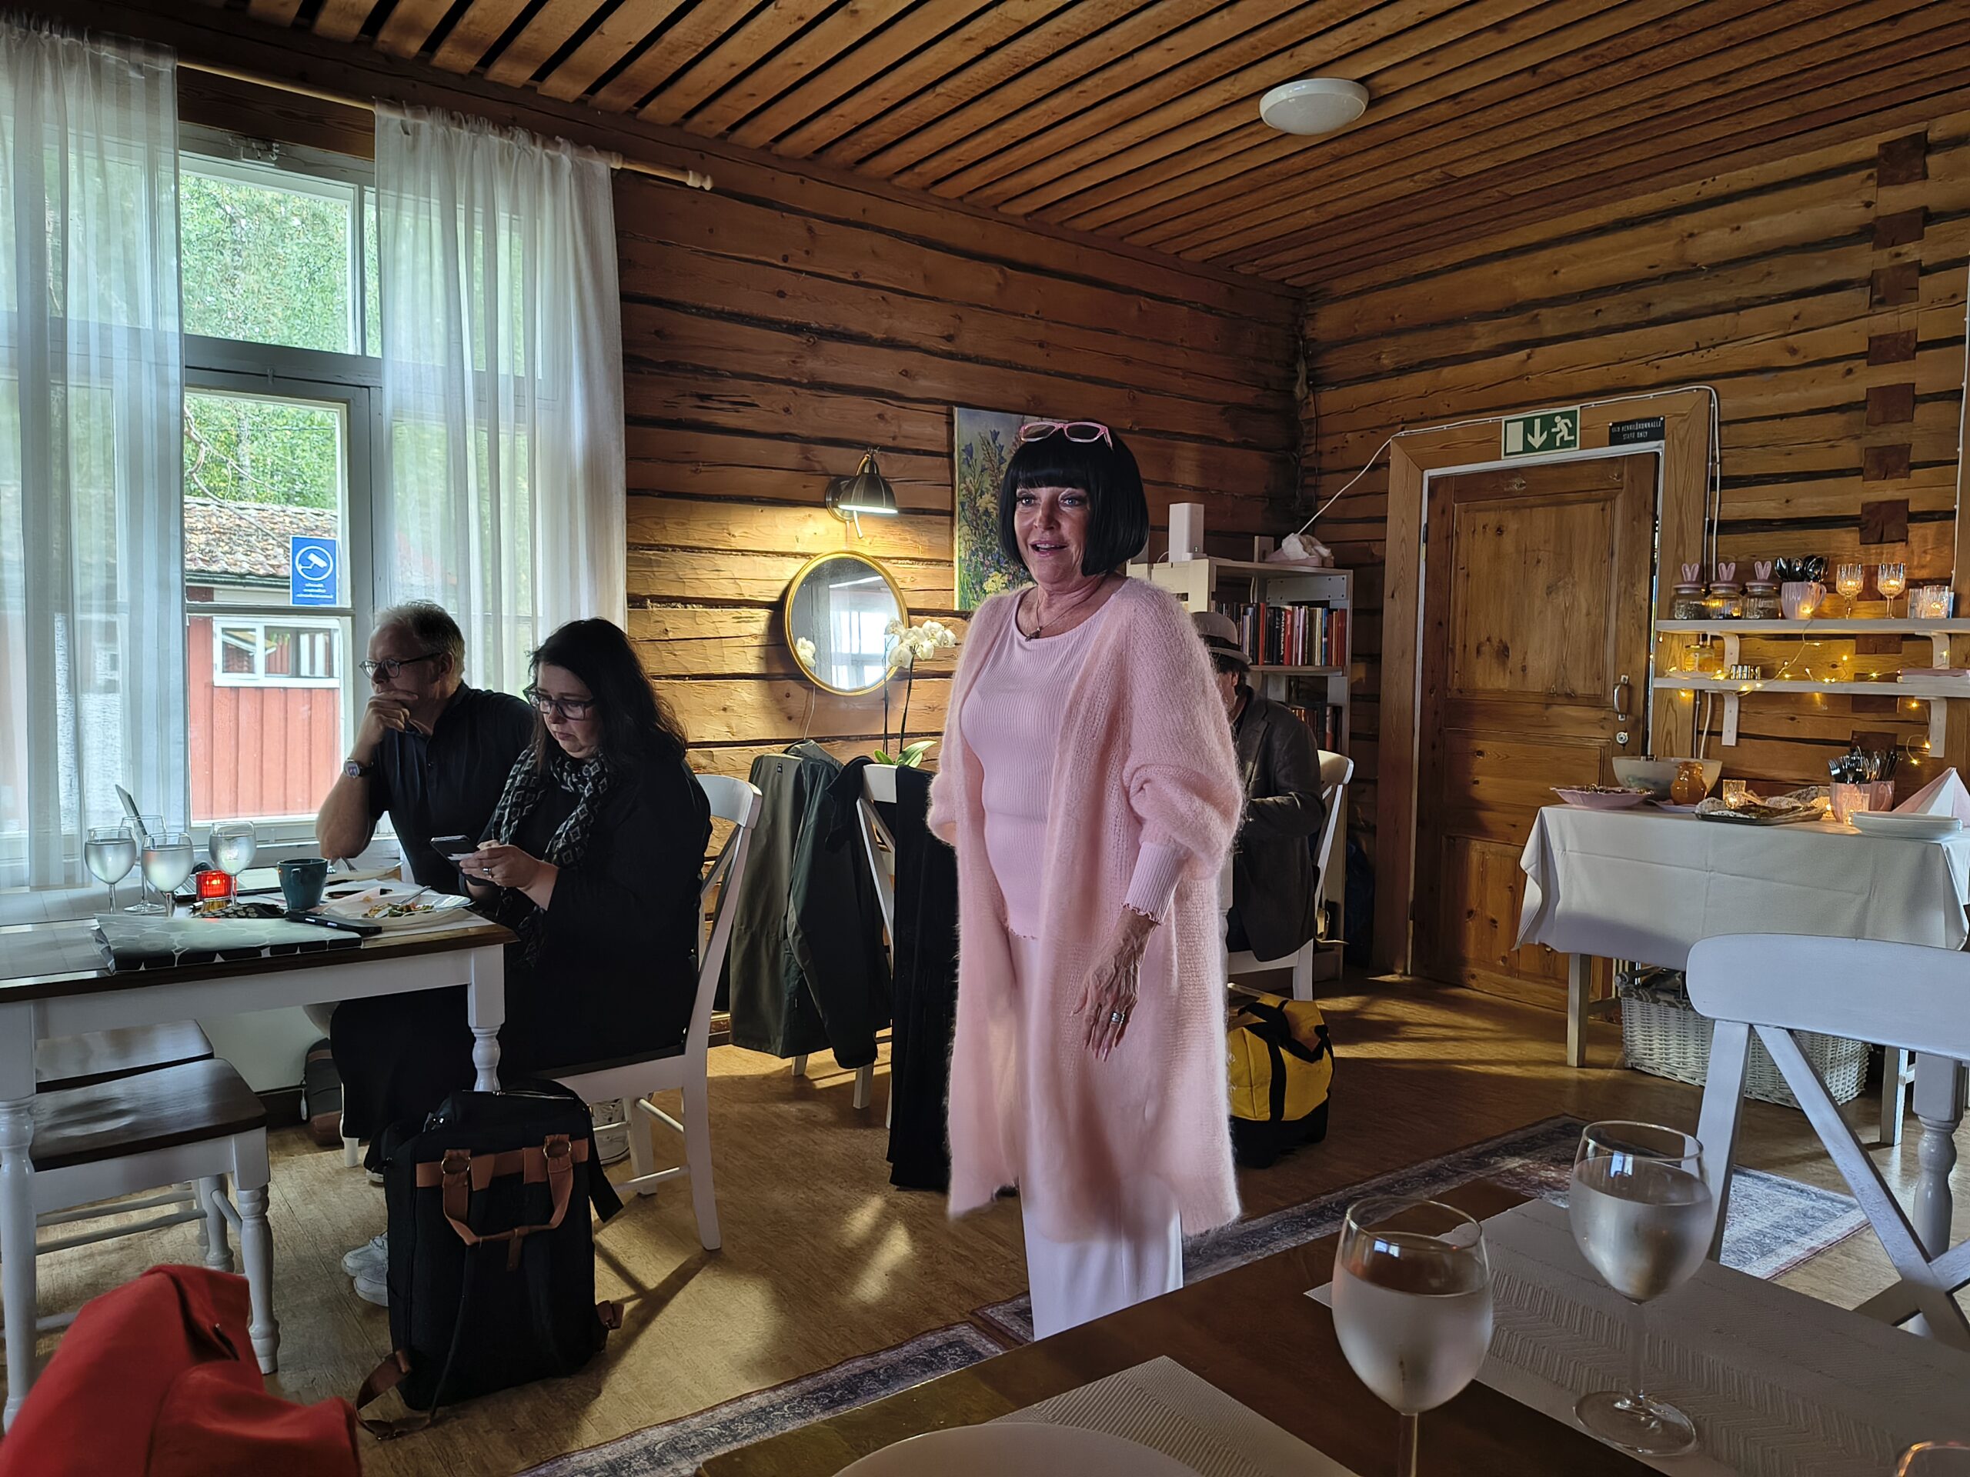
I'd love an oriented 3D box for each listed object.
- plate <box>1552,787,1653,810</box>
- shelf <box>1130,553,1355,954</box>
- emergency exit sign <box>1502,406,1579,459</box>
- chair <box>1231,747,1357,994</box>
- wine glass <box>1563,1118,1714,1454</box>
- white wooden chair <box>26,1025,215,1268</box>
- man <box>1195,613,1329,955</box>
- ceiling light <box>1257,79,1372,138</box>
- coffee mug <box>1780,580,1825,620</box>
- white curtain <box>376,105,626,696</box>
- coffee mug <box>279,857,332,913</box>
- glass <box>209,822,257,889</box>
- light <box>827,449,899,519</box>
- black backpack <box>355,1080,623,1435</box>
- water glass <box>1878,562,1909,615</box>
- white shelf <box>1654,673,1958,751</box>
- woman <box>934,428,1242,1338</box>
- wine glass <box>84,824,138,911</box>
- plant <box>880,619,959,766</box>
[{"bbox_3d":[1.932,0.188,4.130,0.290,0.075,0.290,0,4,0],"label":"plate"},{"bbox_3d":[1.014,0.150,5.134,0.803,1.645,0.384,-3,5,-37],"label":"shelf"},{"bbox_3d":[2.030,-1.117,4.793,0.015,0.150,0.300,-2,4,-38],"label":"emergency exit sign"},{"bbox_3d":[0.756,0.537,3.968,0.520,0.970,0.440,-1,4,-28],"label":"chair"},{"bbox_3d":[0.415,0.346,0.832,0.082,0.184,0.082,3,4,27],"label":"wine glass"},{"bbox_3d":[-1.846,0.579,2.564,0.520,0.970,0.440,-2,5,-41],"label":"white wooden chair"},{"bbox_3d":[0.564,0.341,3.881,0.820,1.435,0.520,-3,5,-37],"label":"man"},{"bbox_3d":[0.931,-1.760,3.698,0.300,0.078,0.300,0,4,0],"label":"ceiling light"},{"bbox_3d":[2.530,-0.426,4.045,0.125,0.120,0.100,3,4,32],"label":"coffee mug"},{"bbox_3d":[-1.284,-0.458,3.570,0.650,2.286,0.120,-2,5,-37],"label":"white curtain"},{"bbox_3d":[-1.415,0.304,2.717,0.095,0.103,0.120,-2,4,-28],"label":"coffee mug"},{"bbox_3d":[-1.511,0.253,2.630,0.082,0.184,0.082,-1,4,-30],"label":"glass"},{"bbox_3d":[-0.394,-0.818,4.217,0.190,0.220,0.240,-3,5,-37],"label":"light"},{"bbox_3d":[-0.912,0.914,2.413,0.335,0.480,0.240,-2,5,-29],"label":"black backpack"},{"bbox_3d":[2.577,-0.421,3.715,0.070,0.163,0.070,-2,5,-37],"label":"water glass"},{"bbox_3d":[2.548,-0.064,4.013,0.200,0.216,0.900,-3,5,-37],"label":"white shelf"},{"bbox_3d":[0.143,0.361,1.981,0.500,1.660,0.370,3,5,37],"label":"woman"},{"bbox_3d":[-1.661,0.259,2.490,0.082,0.184,0.082,-1,4,-34],"label":"wine glass"},{"bbox_3d":[-0.211,-0.068,4.195,0.250,0.640,0.200,1,3,-3],"label":"plant"}]

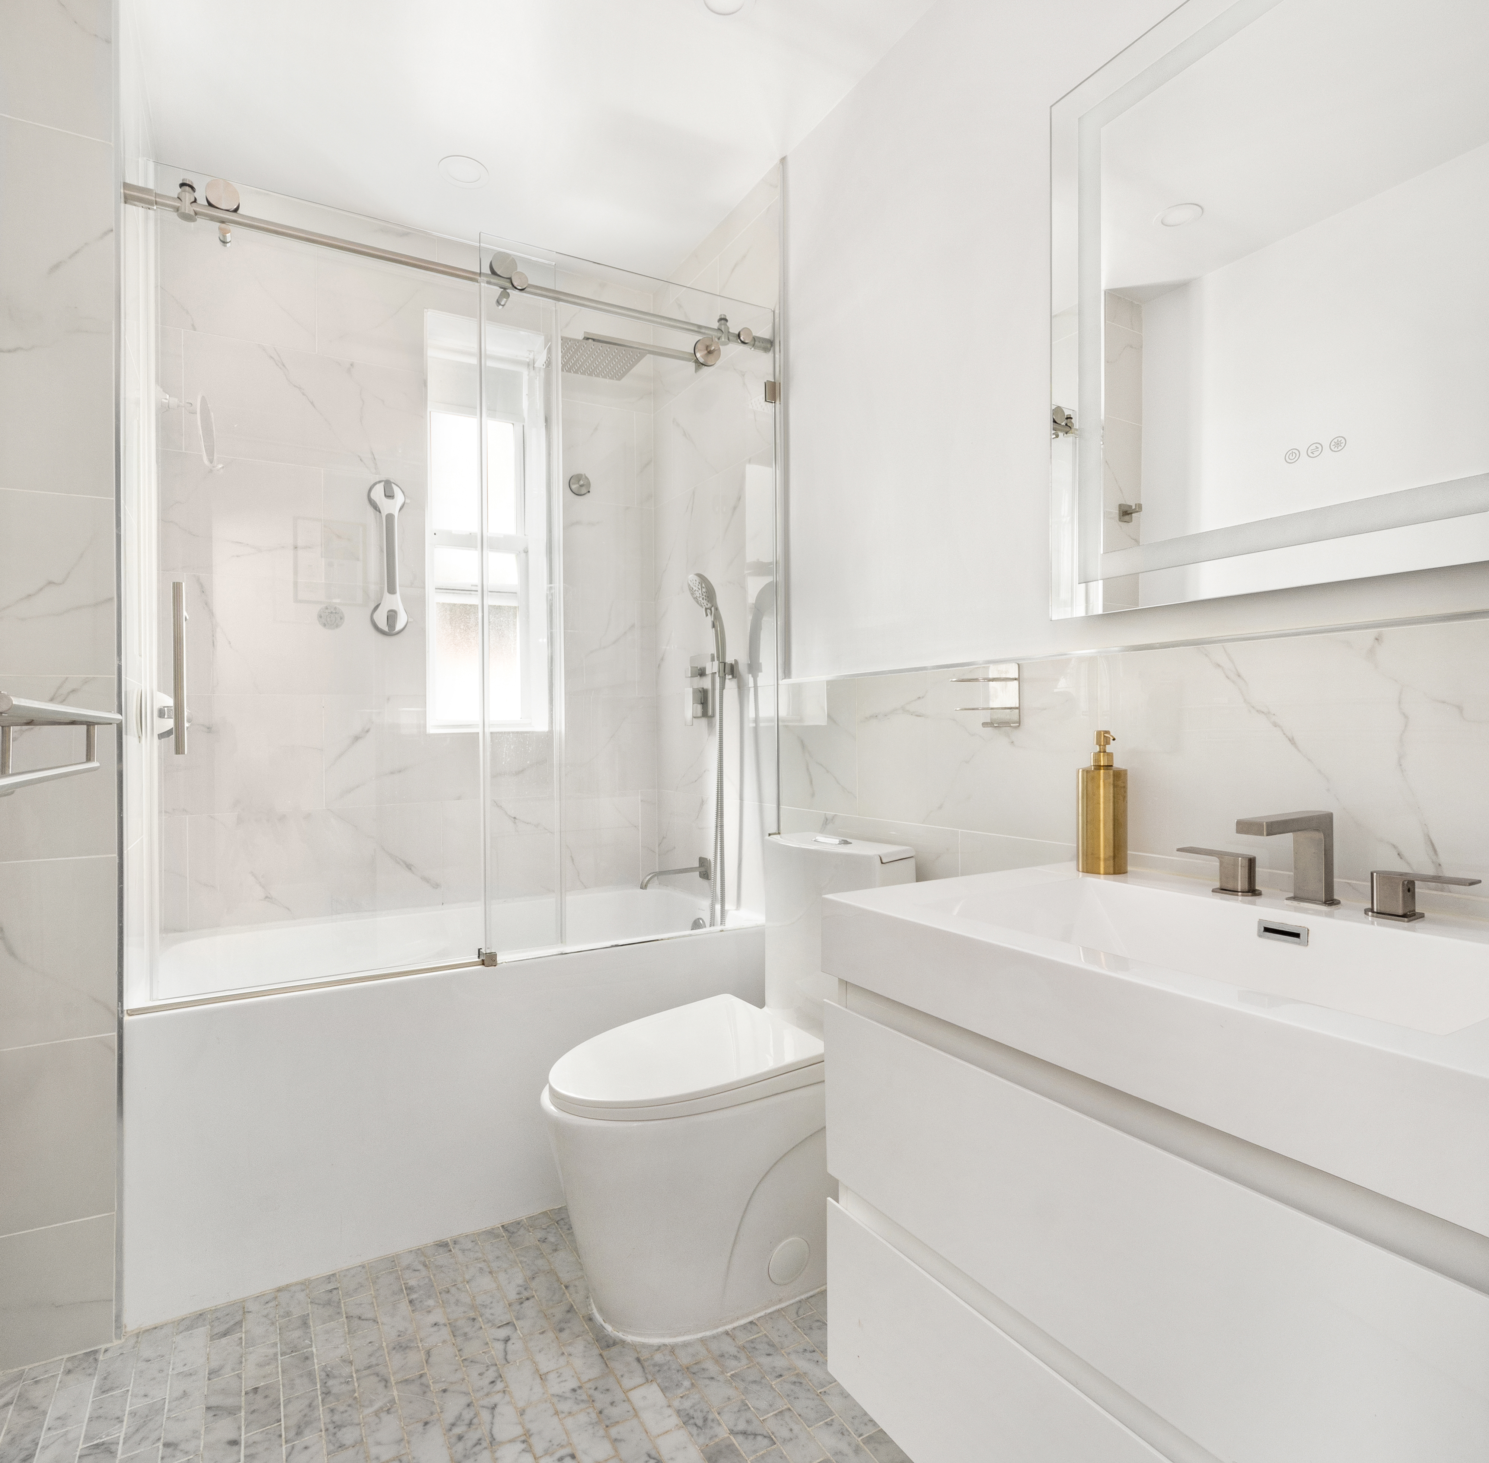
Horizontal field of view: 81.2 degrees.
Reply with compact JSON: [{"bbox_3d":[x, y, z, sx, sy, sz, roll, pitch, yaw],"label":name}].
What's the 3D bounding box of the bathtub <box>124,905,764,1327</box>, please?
[{"bbox_3d":[-0.671,0.761,2.154,1.349,0.539,0.770,0,0,-30],"label":"bathtub"}]

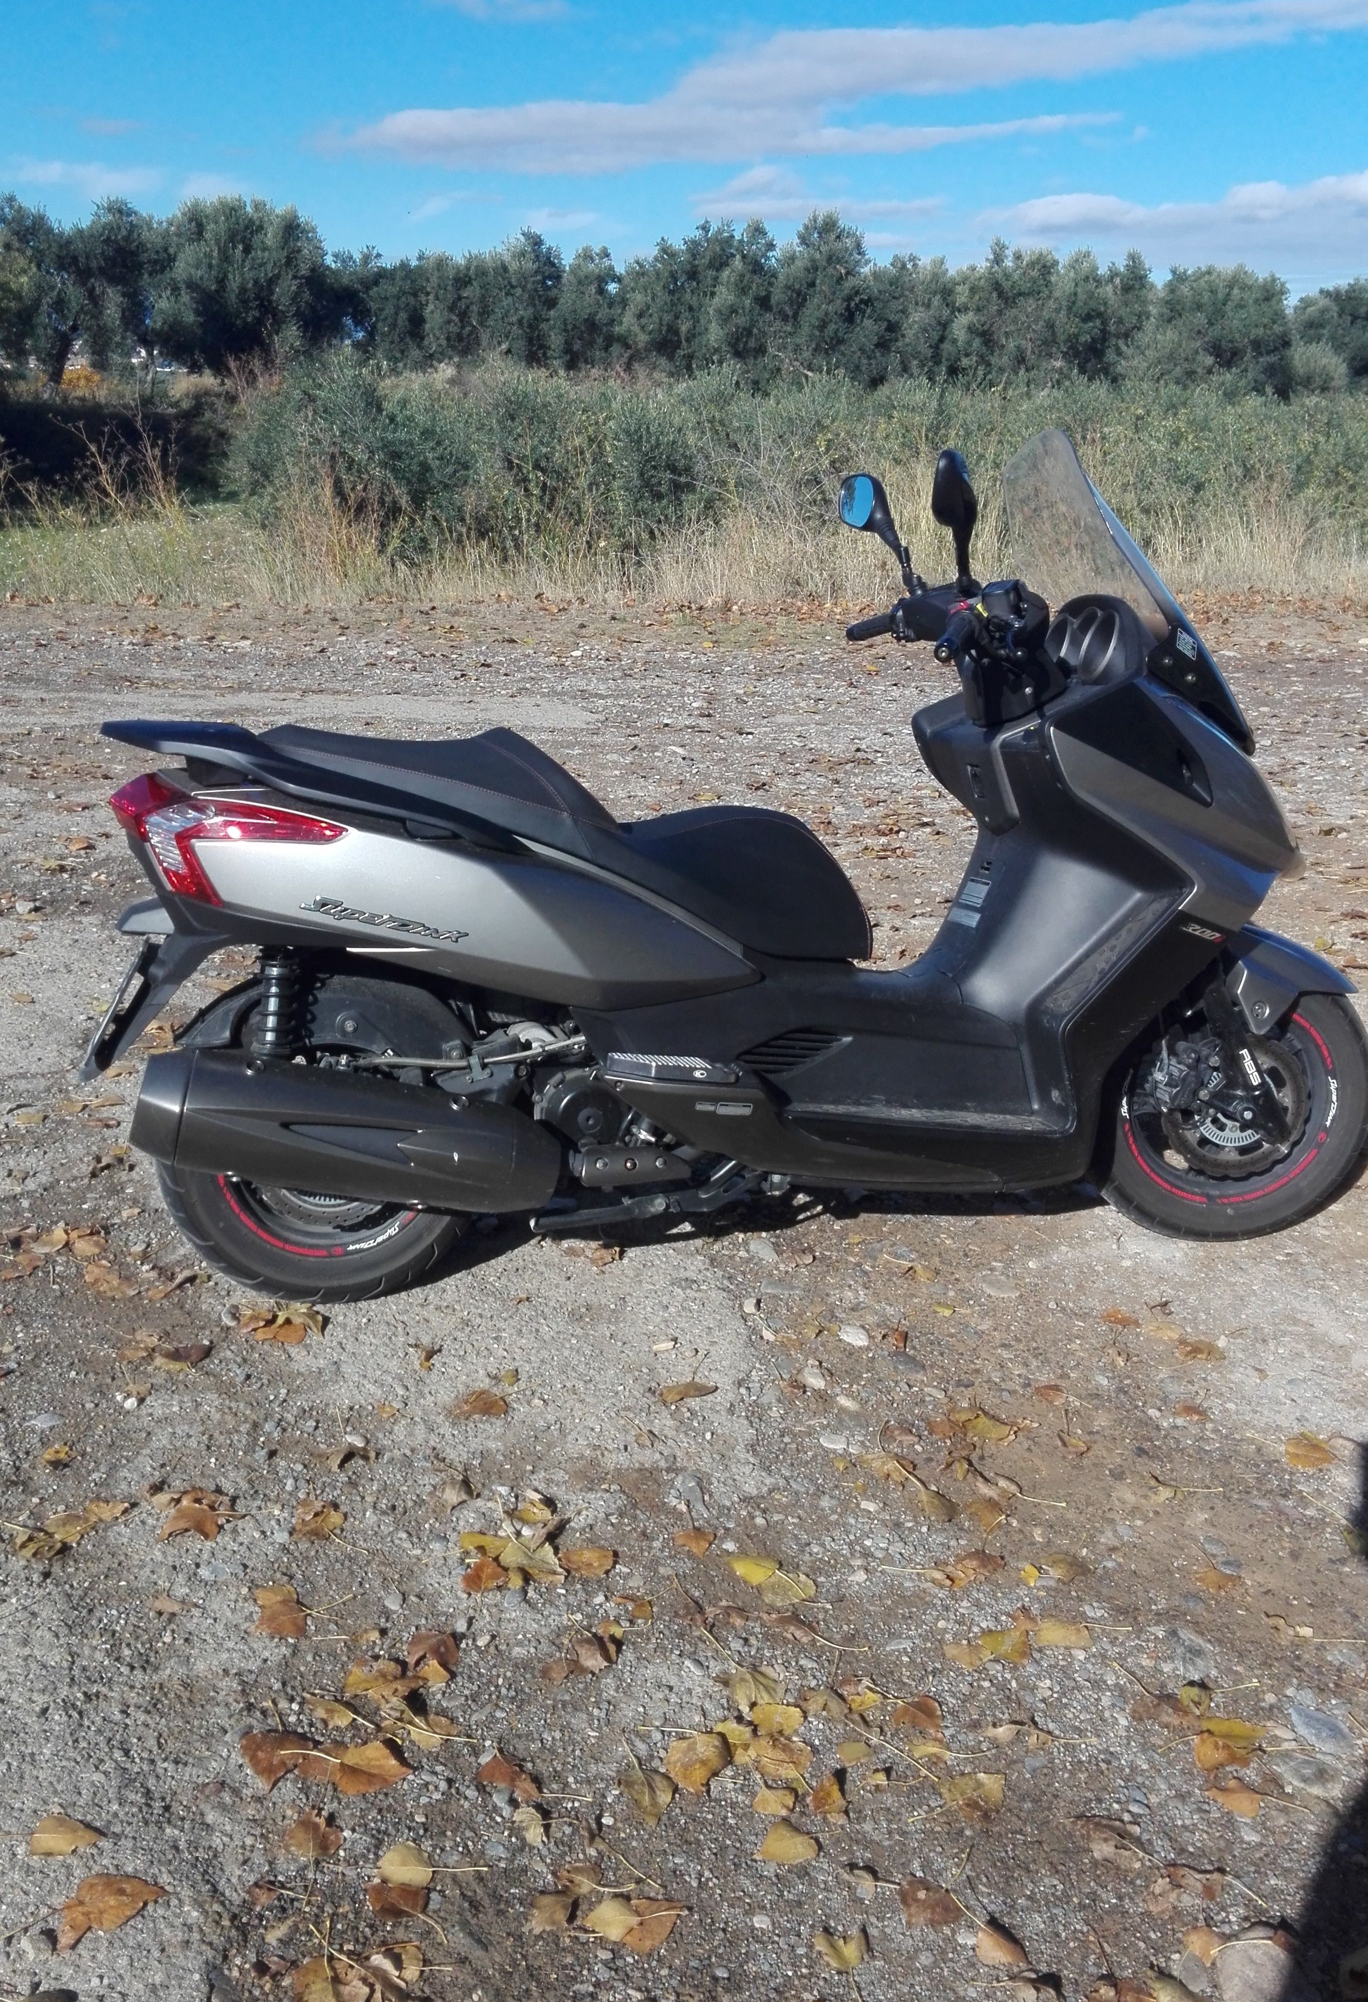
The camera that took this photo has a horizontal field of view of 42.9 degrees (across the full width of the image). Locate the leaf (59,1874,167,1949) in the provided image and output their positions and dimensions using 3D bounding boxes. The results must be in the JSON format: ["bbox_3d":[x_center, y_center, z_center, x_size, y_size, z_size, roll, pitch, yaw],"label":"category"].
[{"bbox_3d":[-0.576,0.905,1.729,0.088,0.015,0.096,5,20,15],"label":"leaf"}]

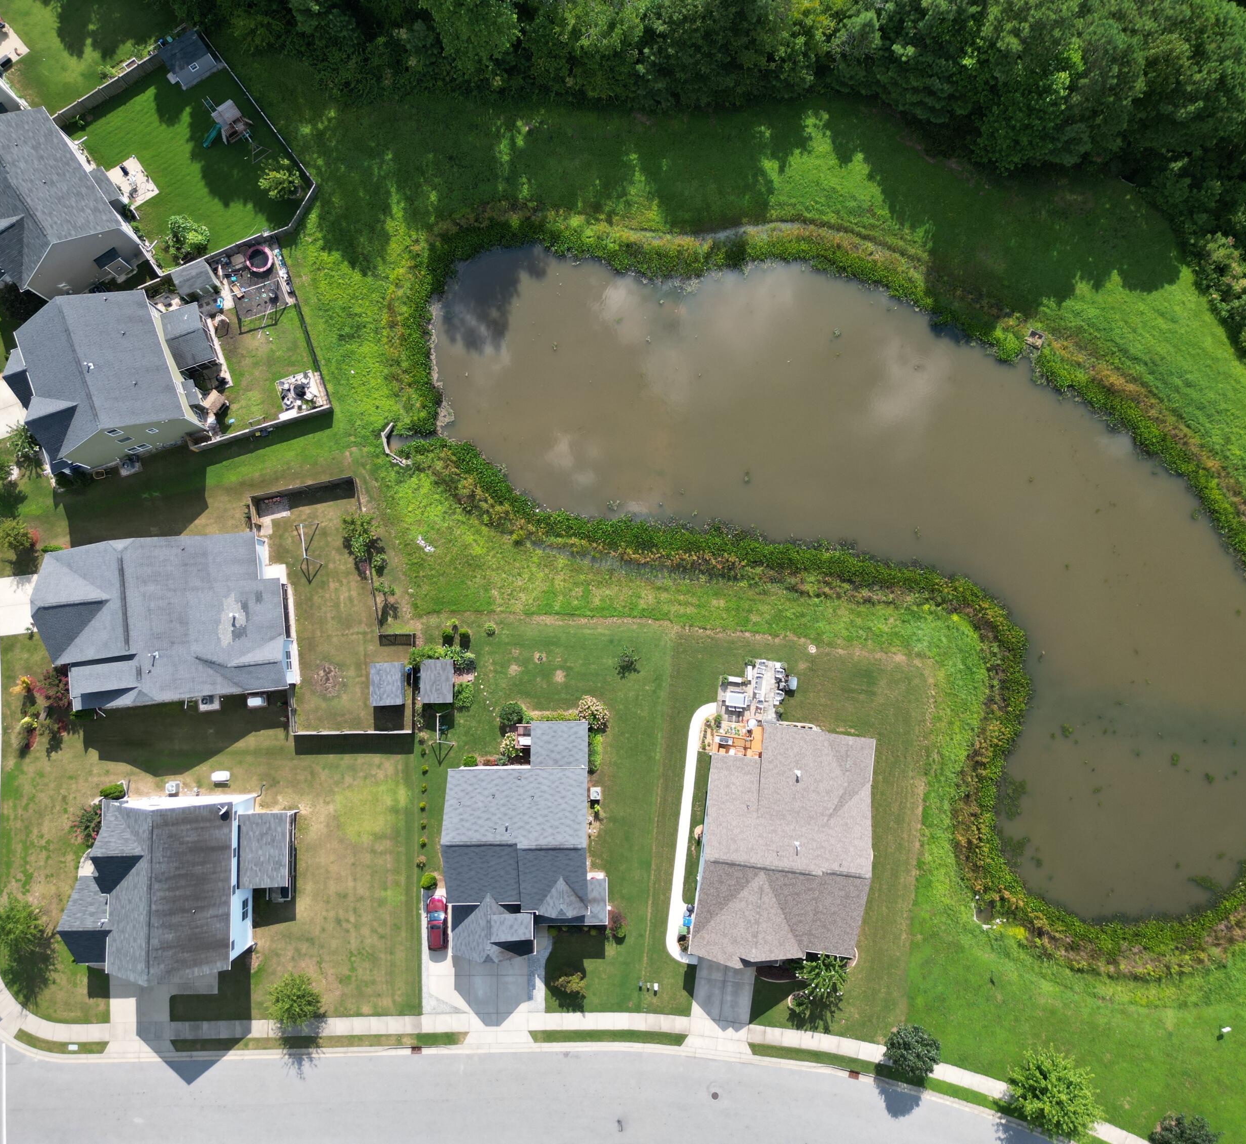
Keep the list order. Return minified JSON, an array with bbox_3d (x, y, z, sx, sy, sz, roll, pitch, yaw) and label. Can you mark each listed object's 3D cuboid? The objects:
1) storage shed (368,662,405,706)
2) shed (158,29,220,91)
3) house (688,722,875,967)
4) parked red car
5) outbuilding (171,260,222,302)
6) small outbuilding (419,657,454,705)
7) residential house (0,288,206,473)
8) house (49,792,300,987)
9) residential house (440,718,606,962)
[{"bbox_3d":[-20.902,10.042,94.570,2.650,2.800,3.750,-4,86,0],"label":"storage shed"},{"bbox_3d":[-40.840,-48.147,99.043,3.730,2.900,2.650,-31,86,-2],"label":"shed"},{"bbox_3d":[13.857,23.515,90.865,14.100,8.200,20.350,7,86,0],"label":"house"},{"bbox_3d":[-16.371,31.075,93.502,1.820,1.660,4.640,0,86,0],"label":"parked red car"},{"bbox_3d":[-39.385,-26.840,97.477,3.250,2.700,2.350,-25,86,-2],"label":"outbuilding"},{"bbox_3d":[-16.460,9.805,94.596,2.900,2.800,3.820,0,86,0],"label":"small outbuilding"},{"bbox_3d":[-46.205,-16.958,93.331,16.000,9.400,12.200,-20,86,-2],"label":"residential house"},{"bbox_3d":[-38.037,26.387,89.349,17.900,10.600,13.800,-1,86,0],"label":"house"},{"bbox_3d":[-8.080,22.839,90.229,13.450,9.500,19.750,0,86,0],"label":"residential house"}]

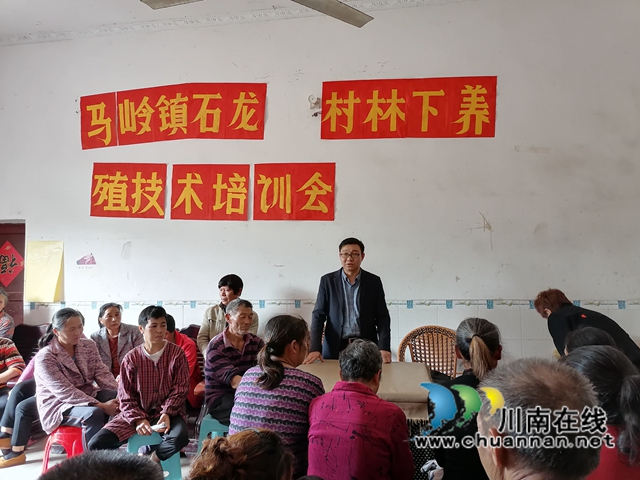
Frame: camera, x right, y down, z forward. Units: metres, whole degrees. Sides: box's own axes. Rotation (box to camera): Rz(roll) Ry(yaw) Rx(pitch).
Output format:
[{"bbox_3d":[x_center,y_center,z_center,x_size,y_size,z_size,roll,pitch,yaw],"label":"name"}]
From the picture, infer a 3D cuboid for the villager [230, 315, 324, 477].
[{"bbox_3d":[-0.162,0.941,2.280,0.470,1.200,0.650,-5,-7,37],"label":"villager"}]

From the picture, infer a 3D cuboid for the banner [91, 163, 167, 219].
[{"bbox_3d":[-1.881,-0.488,4.908,0.785,0.540,0.025,2,-6,10],"label":"banner"}]

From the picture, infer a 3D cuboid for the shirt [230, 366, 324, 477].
[{"bbox_3d":[-0.193,0.861,2.380,0.430,0.510,0.310,-3,-4,30],"label":"shirt"}]

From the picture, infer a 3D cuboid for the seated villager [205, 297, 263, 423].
[{"bbox_3d":[-0.478,1.017,3.200,0.480,1.240,0.650,4,-8,-38],"label":"seated villager"}]

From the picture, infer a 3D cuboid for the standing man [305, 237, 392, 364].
[{"bbox_3d":[0.210,0.835,3.560,0.600,1.670,0.400,-1,-6,6],"label":"standing man"}]

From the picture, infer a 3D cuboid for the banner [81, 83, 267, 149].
[{"bbox_3d":[-1.455,-1.218,4.851,1.930,0.590,0.020,-1,-4,10],"label":"banner"}]

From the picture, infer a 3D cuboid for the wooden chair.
[{"bbox_3d":[0.940,1.205,3.860,0.560,0.950,0.560,0,-4,-9],"label":"wooden chair"}]

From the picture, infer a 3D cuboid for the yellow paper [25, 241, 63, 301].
[{"bbox_3d":[-2.738,0.318,4.966,0.420,0.600,0.030,-1,-4,10],"label":"yellow paper"}]

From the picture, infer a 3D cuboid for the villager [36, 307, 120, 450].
[{"bbox_3d":[-1.439,1.031,3.000,0.650,1.180,0.480,-6,-8,42],"label":"villager"}]

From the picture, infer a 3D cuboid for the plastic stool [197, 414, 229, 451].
[{"bbox_3d":[-0.651,1.420,3.300,0.350,0.460,0.350,1,-6,-14],"label":"plastic stool"}]

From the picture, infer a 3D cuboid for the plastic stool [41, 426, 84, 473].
[{"bbox_3d":[-1.529,1.399,3.060,0.350,0.460,0.350,3,-7,-27],"label":"plastic stool"}]

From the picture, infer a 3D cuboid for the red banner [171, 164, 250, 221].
[{"bbox_3d":[-1.042,-0.453,4.735,0.772,0.538,0.015,-1,-4,10],"label":"red banner"}]

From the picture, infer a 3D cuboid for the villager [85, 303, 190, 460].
[{"bbox_3d":[-1.100,1.022,3.060,0.580,1.180,0.620,1,-4,-21],"label":"villager"}]

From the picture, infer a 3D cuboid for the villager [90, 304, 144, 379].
[{"bbox_3d":[-1.598,1.114,3.920,0.480,1.200,0.660,0,-4,-14],"label":"villager"}]

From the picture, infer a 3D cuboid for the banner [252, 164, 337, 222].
[{"bbox_3d":[-0.237,-0.441,4.597,0.770,0.538,0.015,-1,-4,10],"label":"banner"}]

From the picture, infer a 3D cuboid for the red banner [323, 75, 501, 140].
[{"bbox_3d":[0.791,-1.193,4.541,1.560,0.555,0.030,1,-6,9],"label":"red banner"}]

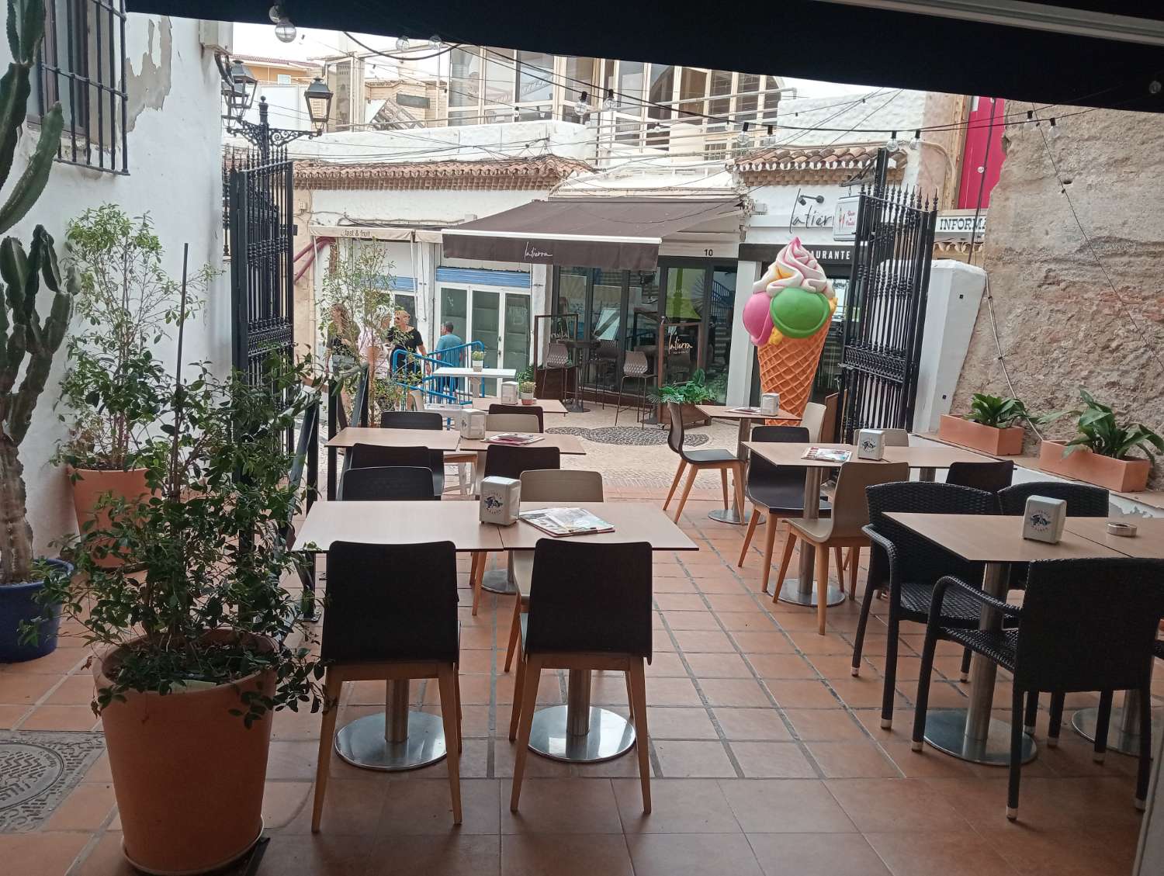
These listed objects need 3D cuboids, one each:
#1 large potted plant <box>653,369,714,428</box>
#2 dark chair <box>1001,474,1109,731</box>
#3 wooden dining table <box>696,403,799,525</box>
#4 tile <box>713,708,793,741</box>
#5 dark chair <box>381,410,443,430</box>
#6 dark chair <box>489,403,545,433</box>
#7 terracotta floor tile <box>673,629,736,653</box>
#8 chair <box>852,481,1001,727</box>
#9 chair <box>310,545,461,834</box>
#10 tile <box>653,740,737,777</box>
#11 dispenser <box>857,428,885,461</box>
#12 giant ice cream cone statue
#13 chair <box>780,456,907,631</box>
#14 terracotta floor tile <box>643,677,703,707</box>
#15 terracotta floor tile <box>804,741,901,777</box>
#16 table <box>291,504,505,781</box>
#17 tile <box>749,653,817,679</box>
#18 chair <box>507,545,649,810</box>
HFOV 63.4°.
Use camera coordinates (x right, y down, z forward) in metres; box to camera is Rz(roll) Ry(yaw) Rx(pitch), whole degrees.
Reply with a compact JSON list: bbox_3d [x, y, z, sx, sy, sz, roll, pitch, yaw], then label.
[{"bbox_3d":[1.416,-0.556,13.038,0.500,0.770,0.760,12,13,44],"label":"large potted plant"},{"bbox_3d":[1.974,0.630,3.699,0.560,0.830,0.540,1,9,-12],"label":"dark chair"},{"bbox_3d":[1.085,0.196,6.404,0.600,0.742,0.600,2,9,-5],"label":"wooden dining table"},{"bbox_3d":[0.615,1.037,3.404,0.245,0.010,0.242,2,10,-6],"label":"tile"},{"bbox_3d":[-0.875,0.303,4.914,0.440,0.820,0.480,1,9,-13],"label":"dark chair"},{"bbox_3d":[-0.422,0.164,5.873,0.435,0.815,0.500,2,9,-6],"label":"dark chair"},{"bbox_3d":[0.543,0.903,4.157,0.246,0.010,0.247,2,10,-6],"label":"terracotta floor tile"},{"bbox_3d":[1.396,0.615,3.627,0.570,0.830,0.580,3,9,-2],"label":"chair"},{"bbox_3d":[-0.554,0.652,2.802,0.440,0.820,0.480,1,9,-8],"label":"chair"},{"bbox_3d":[0.371,1.069,3.133,0.250,0.012,0.250,2,9,-6],"label":"tile"},{"bbox_3d":[1.477,0.031,4.818,0.100,0.145,0.083,6,10,18],"label":"dispenser"},{"bbox_3d":[1.804,-0.677,8.185,0.830,2.060,0.780,2,9,-6],"label":"giant ice cream cone statue"},{"bbox_3d":[1.265,0.466,4.551,0.450,0.820,0.480,0,9,-15],"label":"chair"},{"bbox_3d":[0.321,0.992,3.660,0.250,0.015,0.250,2,9,-6],"label":"terracotta floor tile"},{"bbox_3d":[0.907,1.089,3.179,0.250,0.012,0.250,2,9,-6],"label":"terracotta floor tile"},{"bbox_3d":[-0.598,0.642,3.089,0.600,0.746,0.600,1,9,-10],"label":"table"},{"bbox_3d":[0.840,0.970,3.973,0.250,0.015,0.250,2,9,-6],"label":"tile"},{"bbox_3d":[-0.010,0.661,2.940,0.435,0.815,0.500,2,9,-5],"label":"chair"}]

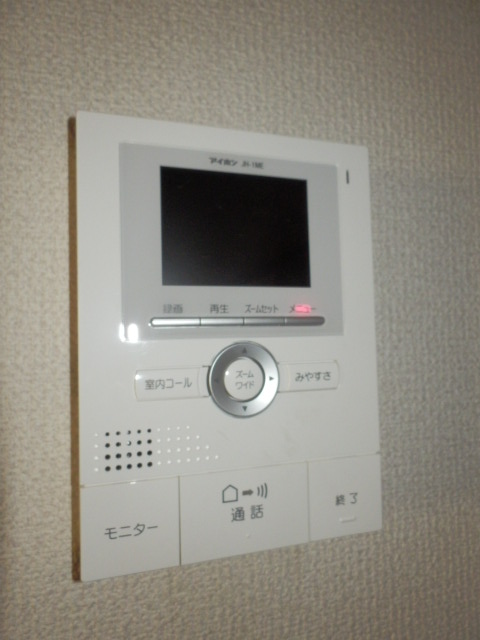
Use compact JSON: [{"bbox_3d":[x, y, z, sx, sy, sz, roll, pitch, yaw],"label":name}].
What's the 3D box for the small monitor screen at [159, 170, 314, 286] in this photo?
[{"bbox_3d":[0.000,-0.040,0.198,0.069,0.051,0.005,-1,-2,-17],"label":"small monitor screen"}]

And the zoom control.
[{"bbox_3d":[0.002,0.026,0.194,0.031,0.031,0.004,-1,-2,-17],"label":"zoom control"}]

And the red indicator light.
[{"bbox_3d":[0.030,-0.005,0.205,0.008,0.004,0.003,-1,-2,-17],"label":"red indicator light"}]

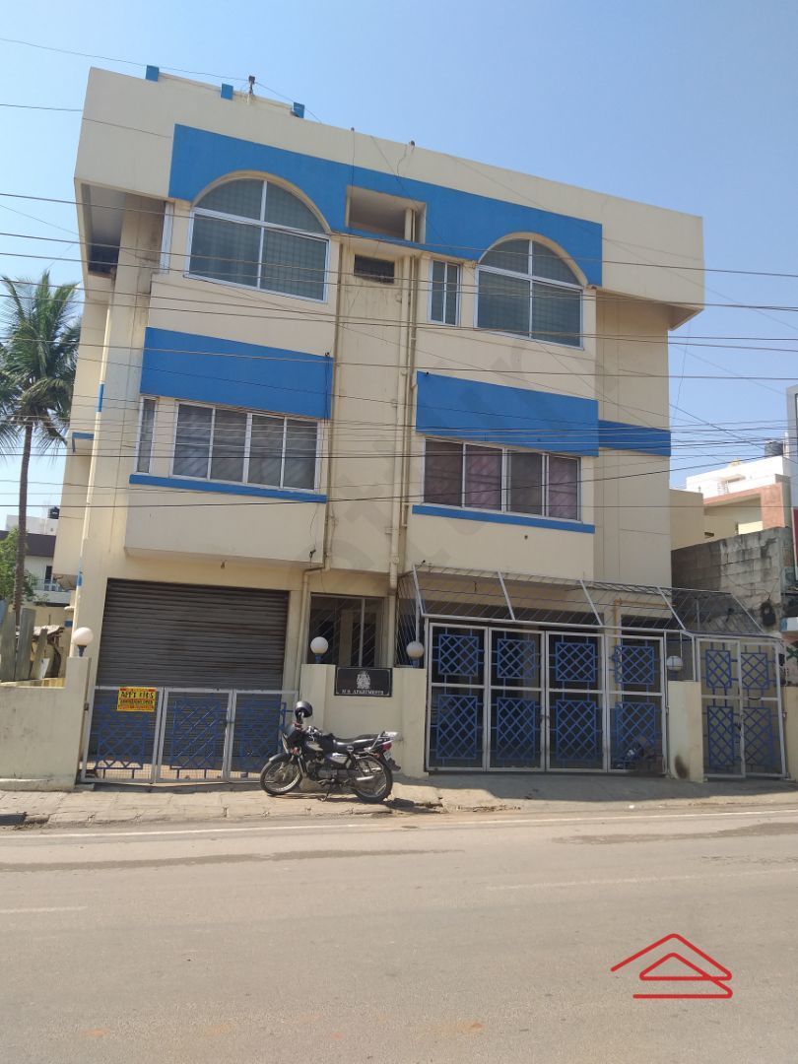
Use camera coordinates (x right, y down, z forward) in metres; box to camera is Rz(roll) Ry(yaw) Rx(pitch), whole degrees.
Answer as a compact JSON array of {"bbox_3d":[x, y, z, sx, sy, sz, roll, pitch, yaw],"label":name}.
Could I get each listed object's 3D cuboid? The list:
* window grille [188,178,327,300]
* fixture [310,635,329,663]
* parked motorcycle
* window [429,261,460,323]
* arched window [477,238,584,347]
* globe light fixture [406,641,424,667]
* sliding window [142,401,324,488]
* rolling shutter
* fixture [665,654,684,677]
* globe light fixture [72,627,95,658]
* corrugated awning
[{"bbox_3d":[-2.250,-4.958,13.361,2.394,2.006,0.150,6,-10,-17],"label":"window grille"},{"bbox_3d":[-1.186,1.771,11.953,0.265,0.390,0.265,6,-10,-17],"label":"fixture"},{"bbox_3d":[-0.889,2.892,10.483,1.950,1.160,0.720,0,-10,17],"label":"parked motorcycle"},{"bbox_3d":[0.759,-3.987,13.323,0.504,1.113,0.120,5,-10,-17],"label":"window"},{"bbox_3d":[2.461,-4.512,14.795,2.206,1.968,0.150,6,-10,-17],"label":"arched window"},{"bbox_3d":[0.252,1.901,12.392,0.265,0.390,0.265,3,-10,0],"label":"globe light fixture"},{"bbox_3d":[-2.328,-1.255,11.910,2.250,1.146,0.150,5,-10,-17],"label":"sliding window"},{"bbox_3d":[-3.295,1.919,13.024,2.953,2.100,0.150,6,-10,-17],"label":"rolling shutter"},{"bbox_3d":[4.749,2.340,13.760,0.265,0.390,0.265,6,-10,-17],"label":"fixture"},{"bbox_3d":[-4.346,1.519,10.983,0.265,0.400,0.265,6,-10,-17],"label":"globe light fixture"},{"bbox_3d":[3.365,1.262,13.847,6.478,0.889,0.900,6,-10,-17],"label":"corrugated awning"}]

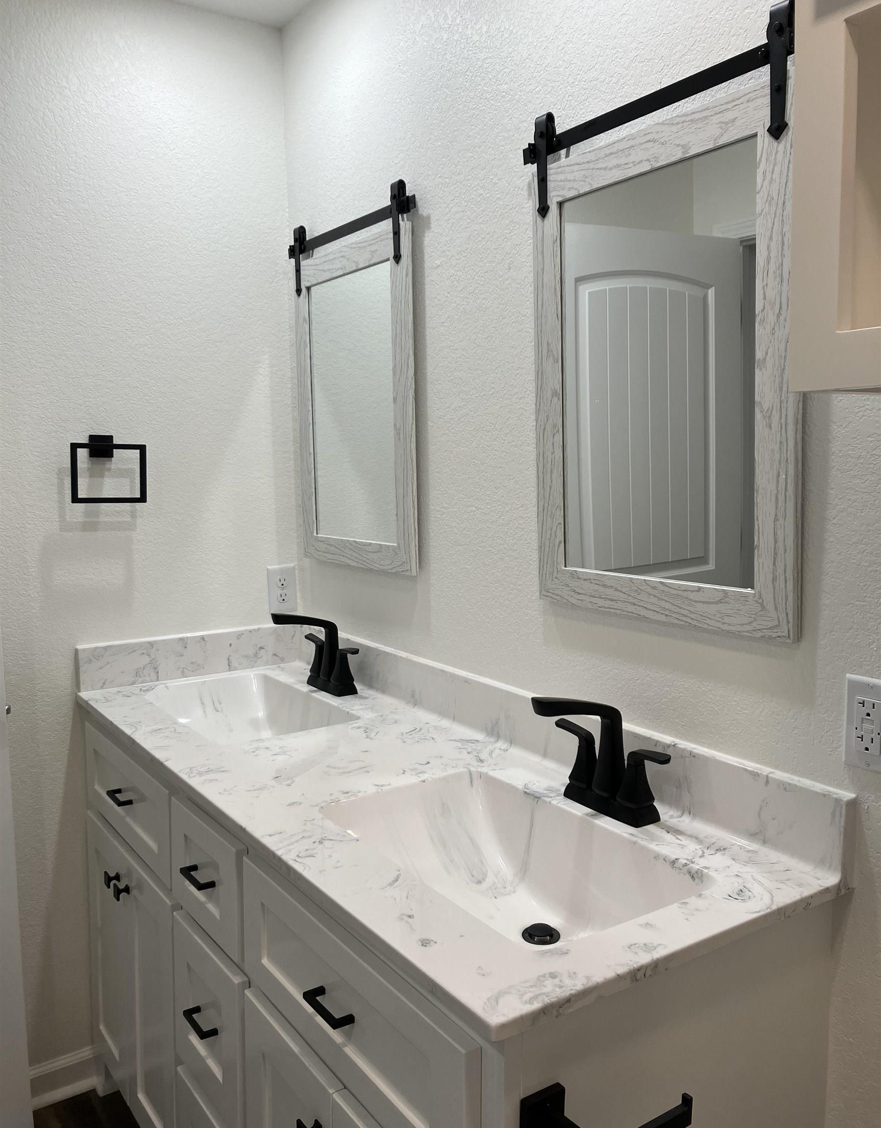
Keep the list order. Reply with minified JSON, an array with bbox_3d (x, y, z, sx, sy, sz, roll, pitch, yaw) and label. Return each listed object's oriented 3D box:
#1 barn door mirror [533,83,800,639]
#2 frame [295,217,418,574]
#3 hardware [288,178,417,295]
[{"bbox_3d":[0.303,-0.263,1.364,0.025,0.692,0.490,-6,8,-34],"label":"barn door mirror"},{"bbox_3d":[-0.194,-0.342,2.098,0.025,0.692,0.490,-6,8,-34],"label":"frame"},{"bbox_3d":[-0.203,-0.690,2.058,0.045,0.163,0.565,-5,8,-34],"label":"hardware"}]

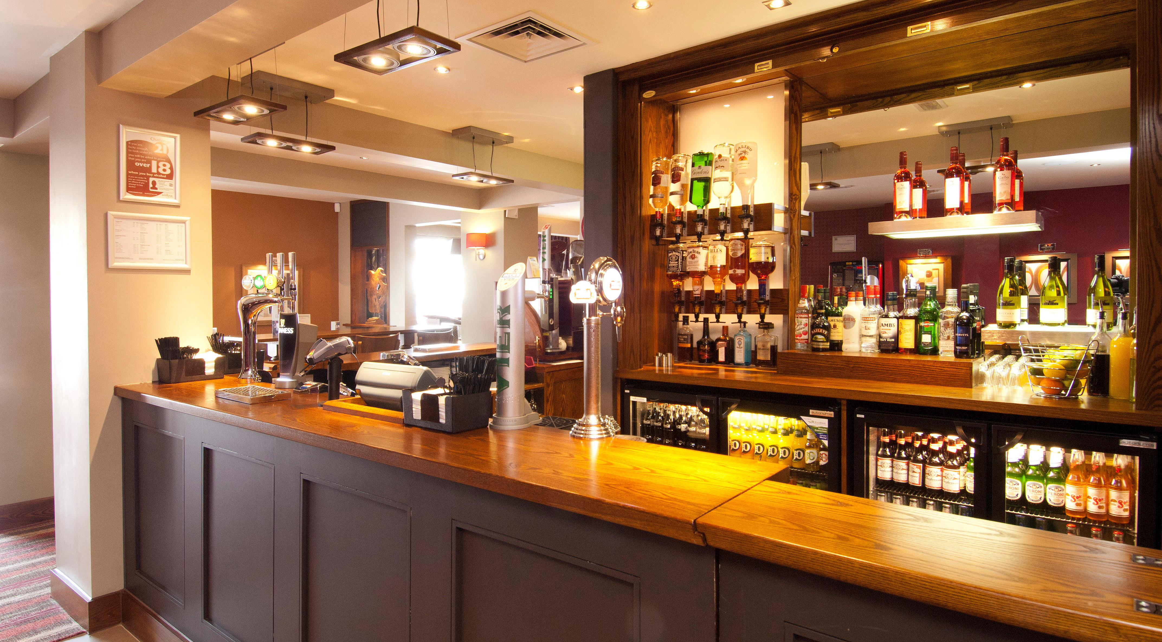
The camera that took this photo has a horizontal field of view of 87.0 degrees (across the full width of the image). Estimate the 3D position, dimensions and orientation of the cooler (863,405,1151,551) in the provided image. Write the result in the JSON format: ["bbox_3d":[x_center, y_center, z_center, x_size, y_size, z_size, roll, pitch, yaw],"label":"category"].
[{"bbox_3d":[1.625,0.792,2.425,0.905,0.880,0.520,1,1,37],"label":"cooler"}]

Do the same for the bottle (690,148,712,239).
[{"bbox_3d":[0.642,-0.671,3.270,0.103,0.480,0.083,4,3,39],"label":"bottle"}]

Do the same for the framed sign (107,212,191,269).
[{"bbox_3d":[-1.964,-0.364,2.805,0.020,0.242,0.330,1,2,39],"label":"framed sign"}]

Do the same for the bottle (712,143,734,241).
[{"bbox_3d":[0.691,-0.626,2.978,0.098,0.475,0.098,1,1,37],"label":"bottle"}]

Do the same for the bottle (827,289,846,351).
[{"bbox_3d":[1.217,-0.008,2.918,0.077,0.305,0.077,1,1,37],"label":"bottle"}]

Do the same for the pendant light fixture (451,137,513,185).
[{"bbox_3d":[-0.724,-1.197,4.575,0.190,0.310,0.420,1,3,39],"label":"pendant light fixture"}]

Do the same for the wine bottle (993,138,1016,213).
[{"bbox_3d":[1.708,-0.585,2.469,0.074,0.298,0.074,1,2,37],"label":"wine bottle"}]

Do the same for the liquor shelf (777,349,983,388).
[{"bbox_3d":[1.338,0.206,2.784,0.800,0.108,0.270,1,2,37],"label":"liquor shelf"}]

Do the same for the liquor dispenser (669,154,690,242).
[{"bbox_3d":[0.513,-0.639,3.183,0.100,0.462,0.110,0,1,0],"label":"liquor dispenser"}]

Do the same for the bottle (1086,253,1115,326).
[{"bbox_3d":[1.960,-0.108,2.312,0.083,0.285,0.083,1,3,39],"label":"bottle"}]

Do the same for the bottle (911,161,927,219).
[{"bbox_3d":[1.584,-0.601,2.871,0.073,0.294,0.073,1,1,37],"label":"bottle"}]

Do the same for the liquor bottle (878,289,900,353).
[{"bbox_3d":[1.421,0.006,2.816,0.082,0.280,0.074,1,2,33],"label":"liquor bottle"}]

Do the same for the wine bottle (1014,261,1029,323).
[{"bbox_3d":[1.867,-0.118,2.616,0.081,0.283,0.081,1,3,39],"label":"wine bottle"}]

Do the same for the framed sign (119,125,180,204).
[{"bbox_3d":[-1.960,-0.709,2.800,0.020,0.327,0.240,1,2,39],"label":"framed sign"}]

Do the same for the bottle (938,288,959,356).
[{"bbox_3d":[1.605,0.004,2.673,0.079,0.294,0.079,1,3,39],"label":"bottle"}]

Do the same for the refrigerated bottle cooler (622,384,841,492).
[{"bbox_3d":[0.790,0.787,2.970,1.000,0.890,0.520,1,2,37],"label":"refrigerated bottle cooler"}]

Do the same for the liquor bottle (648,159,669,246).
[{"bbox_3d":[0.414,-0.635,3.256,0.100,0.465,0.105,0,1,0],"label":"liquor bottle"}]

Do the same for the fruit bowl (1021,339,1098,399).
[{"bbox_3d":[1.772,0.172,2.280,0.213,0.205,0.213,1,3,39],"label":"fruit bowl"}]

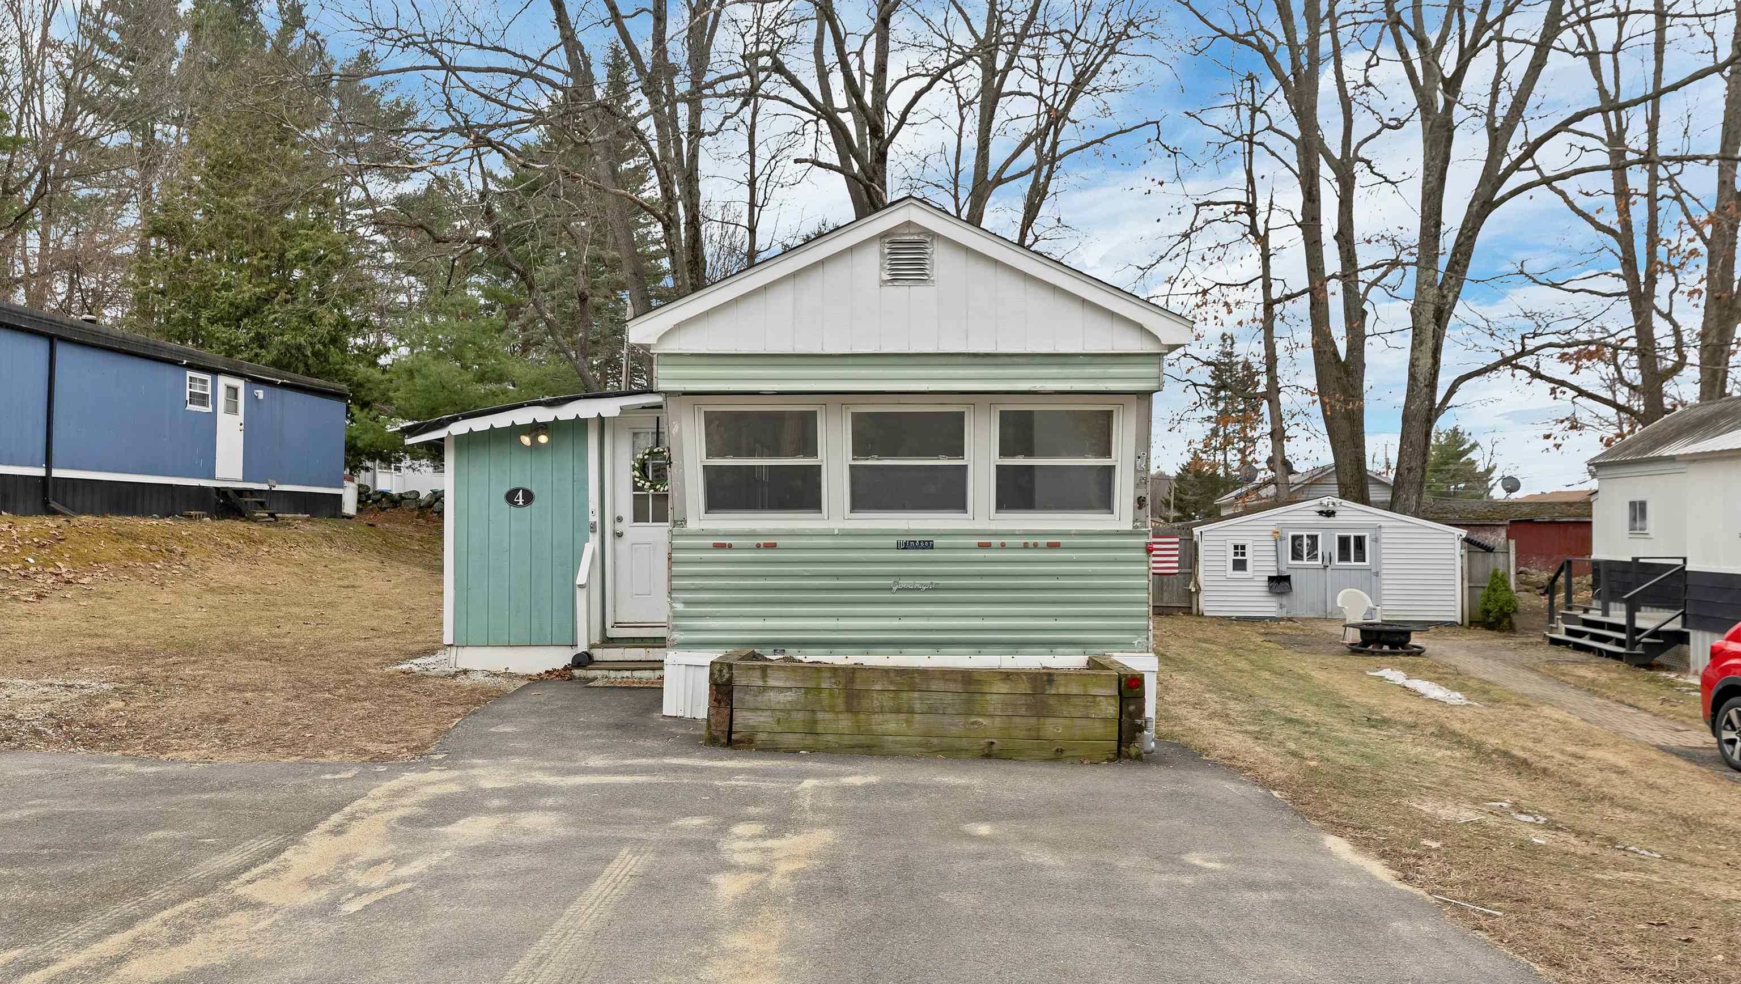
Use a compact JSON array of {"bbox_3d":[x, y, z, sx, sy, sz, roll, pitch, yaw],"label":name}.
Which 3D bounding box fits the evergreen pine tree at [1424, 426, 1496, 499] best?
[{"bbox_3d":[24.200,0.420,48.000,3.800,6.400,3.800,0,-1,0],"label":"evergreen pine tree"}]

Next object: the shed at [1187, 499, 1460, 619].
[{"bbox_3d":[9.600,1.400,26.000,5.200,2.500,6.000,0,-1,9],"label":"shed"}]

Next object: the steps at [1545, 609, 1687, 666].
[{"bbox_3d":[12.420,2.440,19.400,1.050,0.560,2.900,0,-1,8],"label":"steps"}]

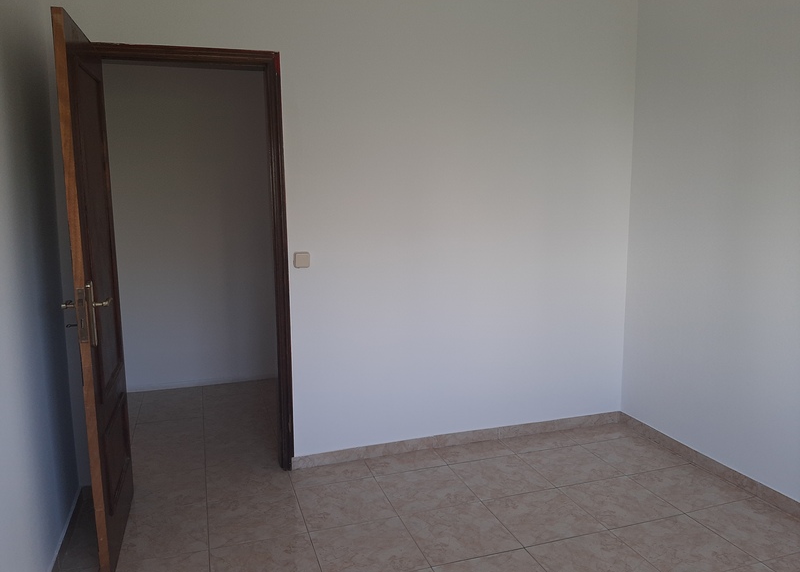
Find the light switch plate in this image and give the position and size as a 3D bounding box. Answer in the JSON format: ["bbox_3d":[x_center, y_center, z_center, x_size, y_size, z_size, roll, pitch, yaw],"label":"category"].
[{"bbox_3d":[-0.484,-0.128,3.099,0.083,0.083,0.012,-3,9,-18],"label":"light switch plate"}]

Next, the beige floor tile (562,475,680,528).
[{"bbox_3d":[1.007,0.994,2.881,0.400,0.010,0.400,-3,9,-18],"label":"beige floor tile"}]

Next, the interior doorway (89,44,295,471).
[{"bbox_3d":[-0.981,-0.053,3.015,0.840,2.070,0.140,-3,9,-18],"label":"interior doorway"}]

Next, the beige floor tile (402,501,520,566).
[{"bbox_3d":[0.247,1.040,2.636,0.400,0.010,0.400,-3,9,-18],"label":"beige floor tile"}]

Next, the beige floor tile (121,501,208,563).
[{"bbox_3d":[-1.018,1.055,2.646,0.400,0.010,0.400,-3,9,-18],"label":"beige floor tile"}]

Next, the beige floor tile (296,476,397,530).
[{"bbox_3d":[-0.258,1.009,2.890,0.400,0.010,0.400,-3,9,-18],"label":"beige floor tile"}]

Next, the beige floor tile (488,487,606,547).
[{"bbox_3d":[0.627,1.017,2.759,0.400,0.010,0.400,-3,9,-18],"label":"beige floor tile"}]

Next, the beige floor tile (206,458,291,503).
[{"bbox_3d":[-0.762,0.977,3.144,0.400,0.010,0.400,-3,9,-18],"label":"beige floor tile"}]

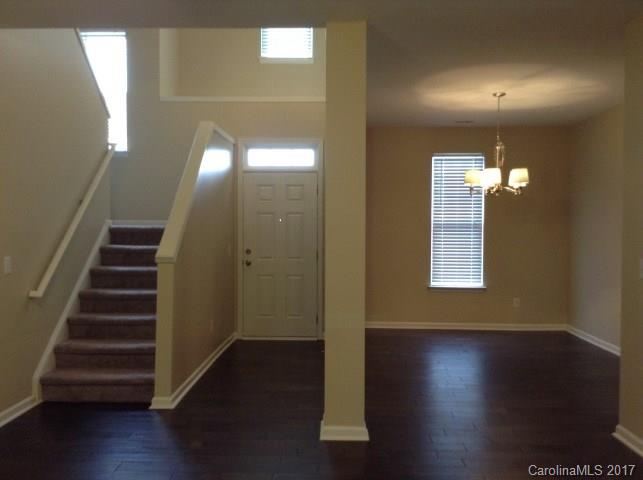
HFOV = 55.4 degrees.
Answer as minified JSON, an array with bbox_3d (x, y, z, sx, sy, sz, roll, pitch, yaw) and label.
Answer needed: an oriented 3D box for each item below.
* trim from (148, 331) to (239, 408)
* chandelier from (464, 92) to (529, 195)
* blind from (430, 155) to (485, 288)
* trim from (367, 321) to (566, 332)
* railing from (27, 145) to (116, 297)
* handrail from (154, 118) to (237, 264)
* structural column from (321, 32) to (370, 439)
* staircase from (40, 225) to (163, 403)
[{"bbox_3d":[-1.168,1.195,6.072,0.170,0.090,2.940,0,1,1],"label":"trim"},{"bbox_3d":[1.767,-0.963,6.152,0.645,1.025,0.645,0,1,1],"label":"chandelier"},{"bbox_3d":[1.825,-0.256,8.208,0.713,1.786,0.050,0,1,1],"label":"blind"},{"bbox_3d":[1.901,1.161,8.200,2.707,0.095,0.020,0,1,1],"label":"trim"},{"bbox_3d":[-2.116,-0.260,5.380,0.100,0.070,2.080,0,41,1],"label":"railing"},{"bbox_3d":[-1.122,-0.507,5.905,0.147,1.280,2.770,0,1,1],"label":"handrail"},{"bbox_3d":[0.164,-0.055,4.077,0.300,2.700,0.290,0,1,1],"label":"structural column"},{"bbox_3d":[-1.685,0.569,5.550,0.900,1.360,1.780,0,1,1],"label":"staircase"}]

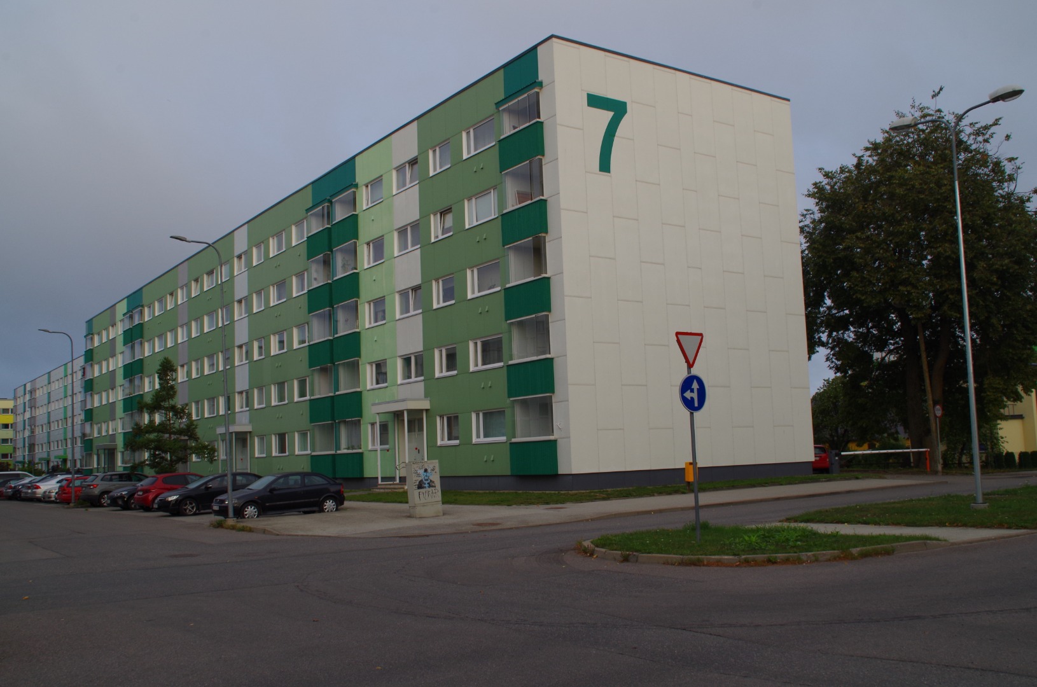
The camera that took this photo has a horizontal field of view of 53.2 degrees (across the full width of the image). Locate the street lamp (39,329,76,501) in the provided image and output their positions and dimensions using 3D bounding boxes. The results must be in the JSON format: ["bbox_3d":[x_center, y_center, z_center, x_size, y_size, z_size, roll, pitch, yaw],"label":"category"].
[{"bbox_3d":[-22.331,3.521,50.051,1.700,8.500,0.280,2,-8,-34],"label":"street lamp"}]

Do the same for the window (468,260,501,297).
[{"bbox_3d":[-1.279,-2.437,38.897,0.150,1.130,2.200,2,-8,-34],"label":"window"}]

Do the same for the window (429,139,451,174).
[{"bbox_3d":[-3.056,-7.401,41.429,0.160,1.125,1.626,2,-8,-34],"label":"window"}]

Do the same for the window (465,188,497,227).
[{"bbox_3d":[-1.412,-5.142,39.208,0.150,1.130,2.200,2,-8,-34],"label":"window"}]

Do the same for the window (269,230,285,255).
[{"bbox_3d":[-13.173,-5.493,56.571,0.150,1.130,2.120,2,-8,-34],"label":"window"}]

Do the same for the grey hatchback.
[{"bbox_3d":[-18.850,7.050,50.100,4.380,1.600,1.840,3,-8,-37],"label":"grey hatchback"}]

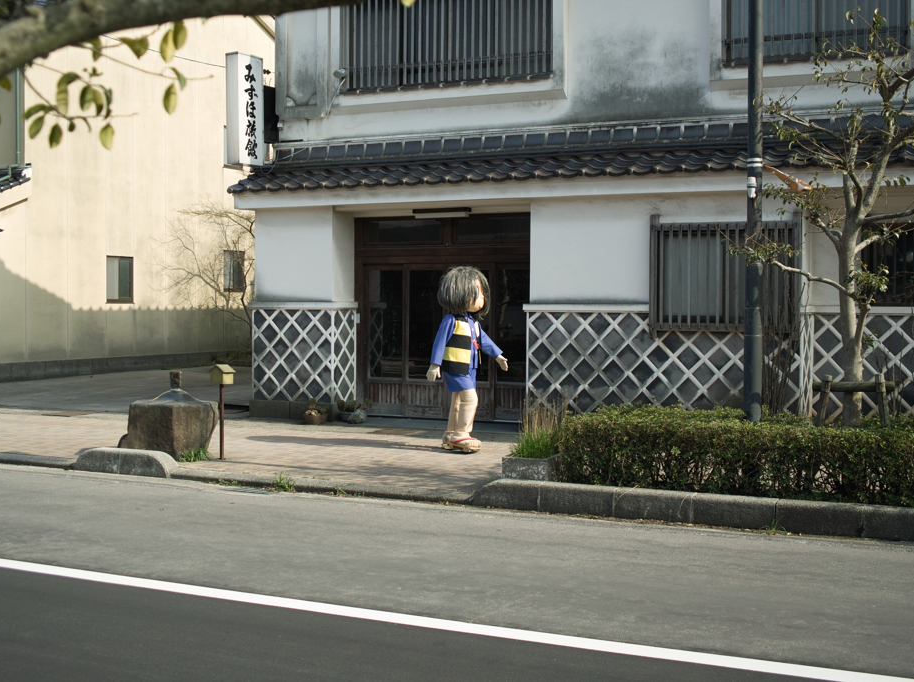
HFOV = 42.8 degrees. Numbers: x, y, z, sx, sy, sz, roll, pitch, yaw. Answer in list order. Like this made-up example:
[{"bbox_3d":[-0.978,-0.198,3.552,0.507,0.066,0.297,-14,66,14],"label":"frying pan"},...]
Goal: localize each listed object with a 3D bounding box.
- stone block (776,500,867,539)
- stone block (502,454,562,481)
[{"bbox_3d":[2.640,1.281,8.455,0.595,0.215,0.180,1,3,25],"label":"stone block"},{"bbox_3d":[0.625,1.106,9.841,0.395,0.288,0.400,1,3,20],"label":"stone block"}]

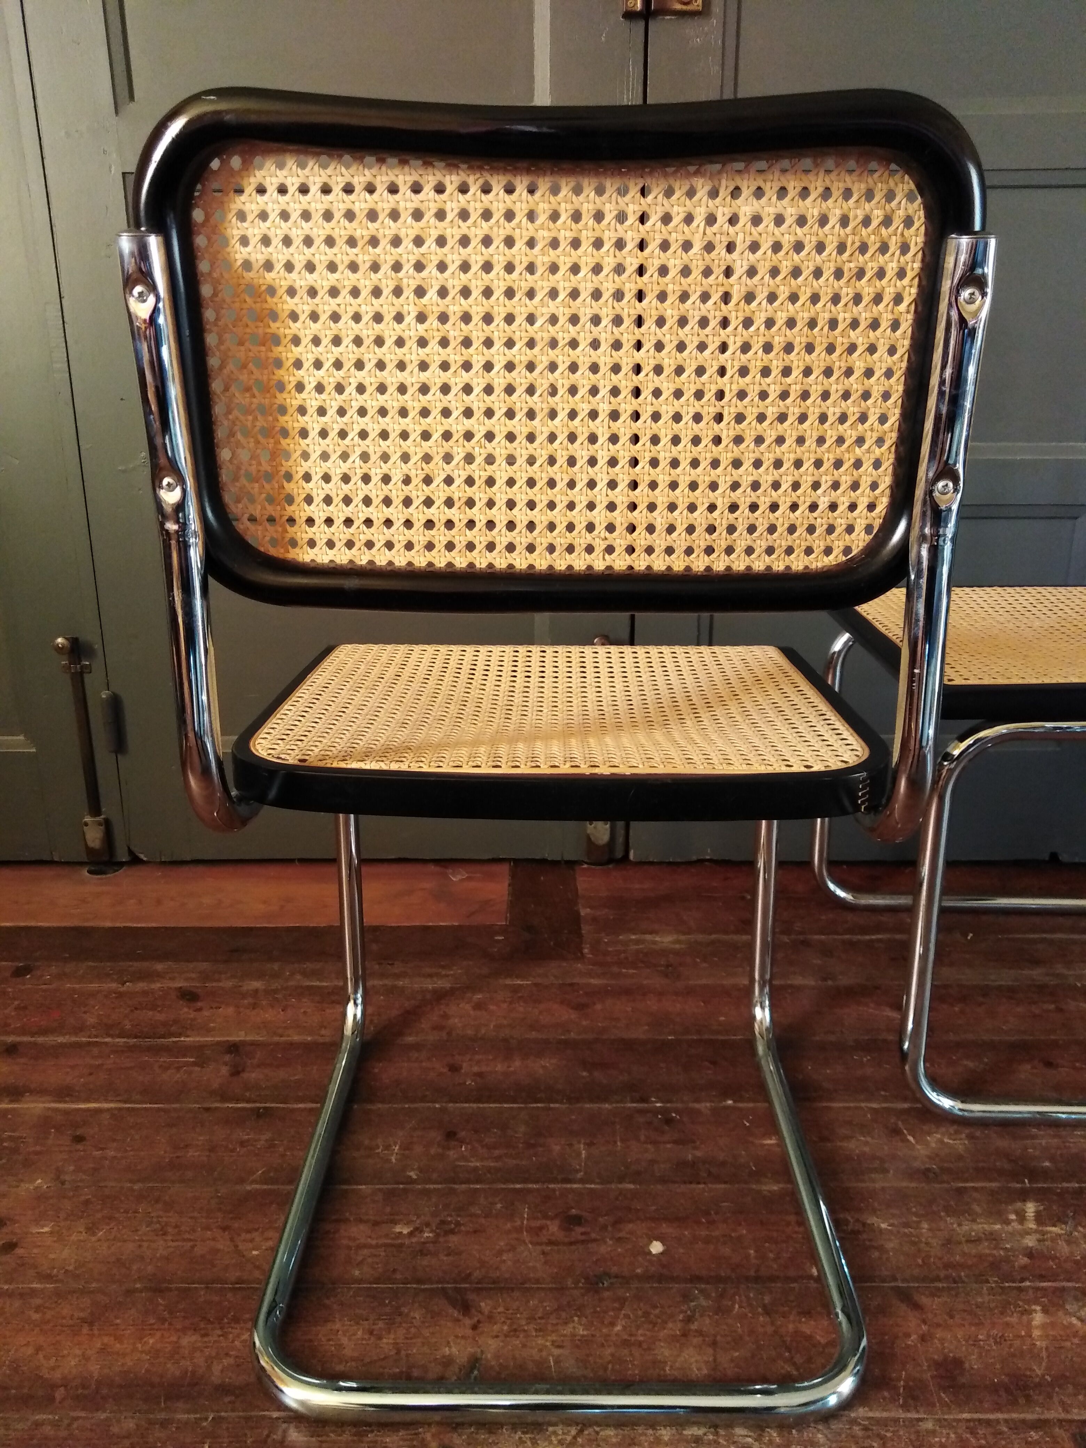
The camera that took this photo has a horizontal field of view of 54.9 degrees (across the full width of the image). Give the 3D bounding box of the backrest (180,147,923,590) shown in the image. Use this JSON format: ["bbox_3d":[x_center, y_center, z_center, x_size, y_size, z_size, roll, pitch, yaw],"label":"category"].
[{"bbox_3d":[0.010,-0.200,0.597,0.410,0.235,0.040,0,21,0],"label":"backrest"}]

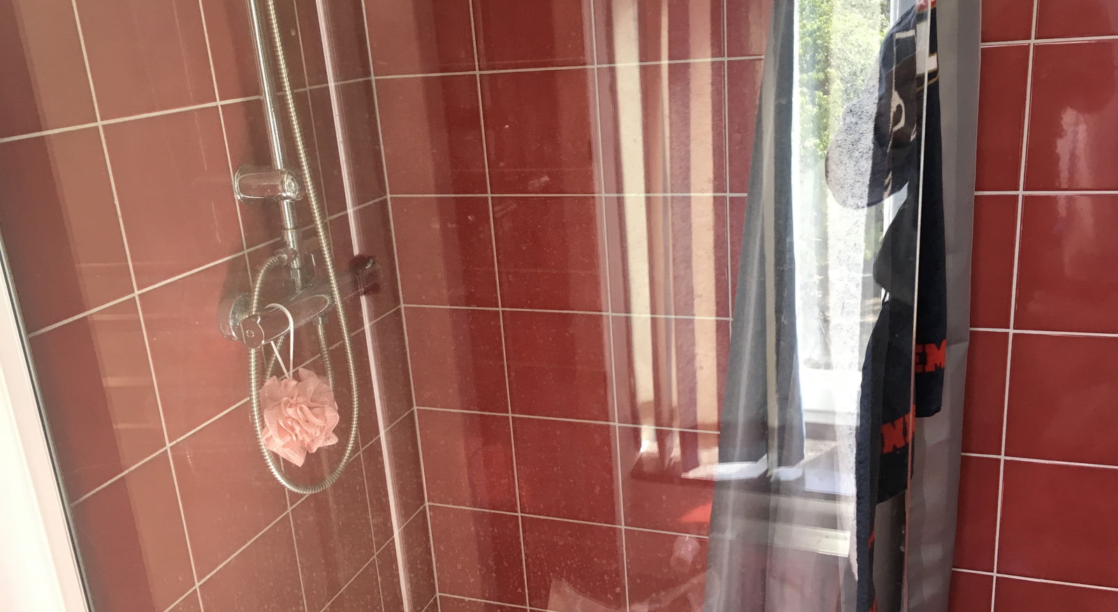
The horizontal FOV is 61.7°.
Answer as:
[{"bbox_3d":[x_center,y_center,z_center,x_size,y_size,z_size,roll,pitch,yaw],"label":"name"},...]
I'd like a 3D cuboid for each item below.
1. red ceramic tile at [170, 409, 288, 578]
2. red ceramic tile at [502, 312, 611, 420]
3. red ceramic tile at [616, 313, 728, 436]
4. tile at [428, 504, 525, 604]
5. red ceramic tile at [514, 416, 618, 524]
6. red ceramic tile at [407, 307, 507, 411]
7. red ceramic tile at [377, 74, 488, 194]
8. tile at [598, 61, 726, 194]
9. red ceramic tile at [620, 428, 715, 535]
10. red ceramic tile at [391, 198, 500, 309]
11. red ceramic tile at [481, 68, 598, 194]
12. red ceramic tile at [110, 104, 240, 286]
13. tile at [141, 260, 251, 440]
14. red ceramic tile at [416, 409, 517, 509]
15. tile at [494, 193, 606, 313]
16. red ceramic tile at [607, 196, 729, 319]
[{"bbox_3d":[-0.451,0.242,1.291,0.010,0.198,0.198,2,18,21],"label":"red ceramic tile"},{"bbox_3d":[0.002,0.105,1.616,0.196,0.197,0.009,2,18,20],"label":"red ceramic tile"},{"bbox_3d":[0.189,0.112,1.555,0.198,0.198,0.010,2,18,21],"label":"red ceramic tile"},{"bbox_3d":[-0.154,0.479,1.802,0.192,0.197,0.009,2,18,20],"label":"tile"},{"bbox_3d":[0.016,0.297,1.685,0.198,0.198,0.010,2,18,21],"label":"red ceramic tile"},{"bbox_3d":[-0.183,0.098,1.687,0.192,0.197,0.010,2,18,20],"label":"red ceramic tile"},{"bbox_3d":[-0.211,-0.283,1.567,0.192,0.197,0.009,2,18,20],"label":"red ceramic tile"},{"bbox_3d":[0.159,-0.270,1.432,0.196,0.197,0.010,2,18,20],"label":"tile"},{"bbox_3d":[0.203,0.303,1.607,0.196,0.197,0.010,2,18,20],"label":"red ceramic tile"},{"bbox_3d":[-0.197,-0.093,1.625,0.192,0.197,0.009,2,18,20],"label":"red ceramic tile"},{"bbox_3d":[-0.028,-0.278,1.508,0.198,0.198,0.010,2,18,21],"label":"red ceramic tile"},{"bbox_3d":[-0.477,-0.140,1.167,0.009,0.197,0.196,2,18,21],"label":"red ceramic tile"},{"bbox_3d":[-0.465,0.050,1.232,0.010,0.198,0.198,2,18,21],"label":"tile"},{"bbox_3d":[-0.169,0.288,1.746,0.192,0.197,0.010,2,18,20],"label":"red ceramic tile"},{"bbox_3d":[-0.013,-0.087,1.567,0.198,0.198,0.010,2,18,21],"label":"tile"},{"bbox_3d":[0.175,-0.079,1.496,0.198,0.198,0.010,2,18,21],"label":"red ceramic tile"}]

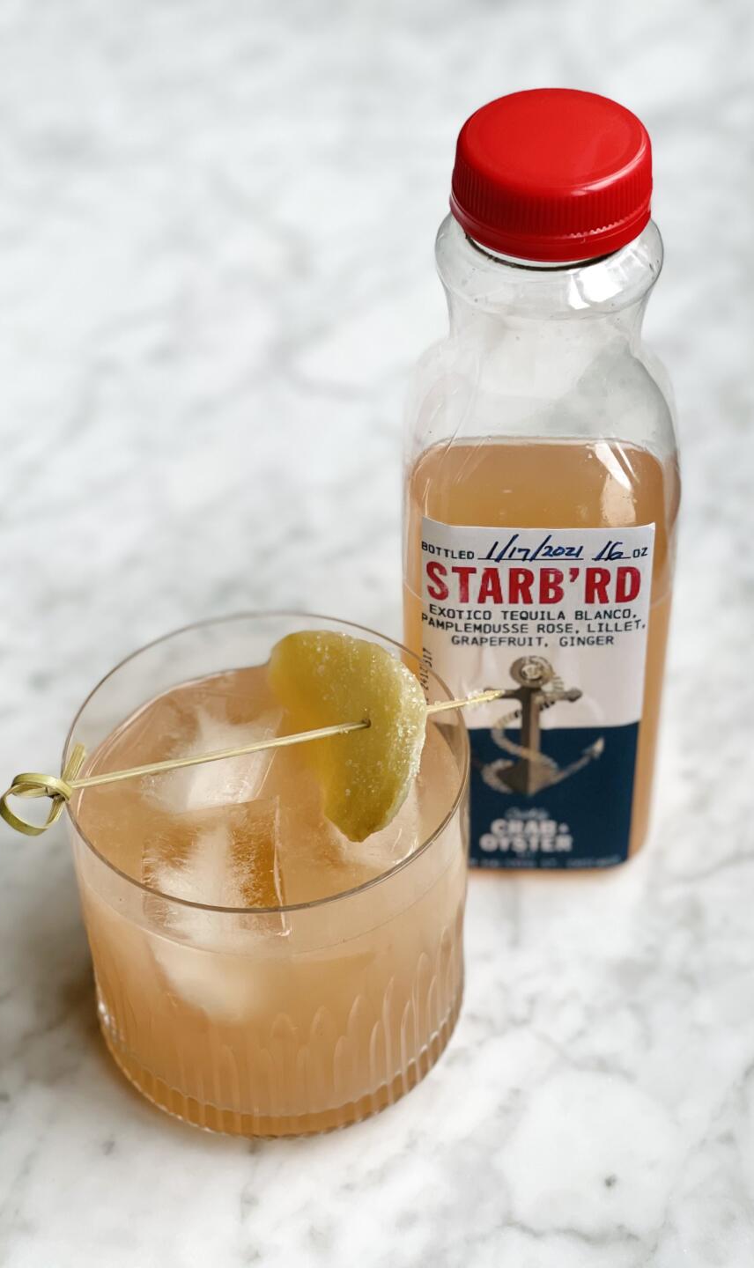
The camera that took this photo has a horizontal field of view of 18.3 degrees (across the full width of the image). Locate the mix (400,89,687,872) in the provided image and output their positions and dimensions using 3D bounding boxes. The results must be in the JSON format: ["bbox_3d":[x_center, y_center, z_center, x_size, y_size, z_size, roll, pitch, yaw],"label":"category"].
[{"bbox_3d":[0.037,-0.029,0.545,0.061,0.192,0.061,-1,43,0],"label":"mix"}]

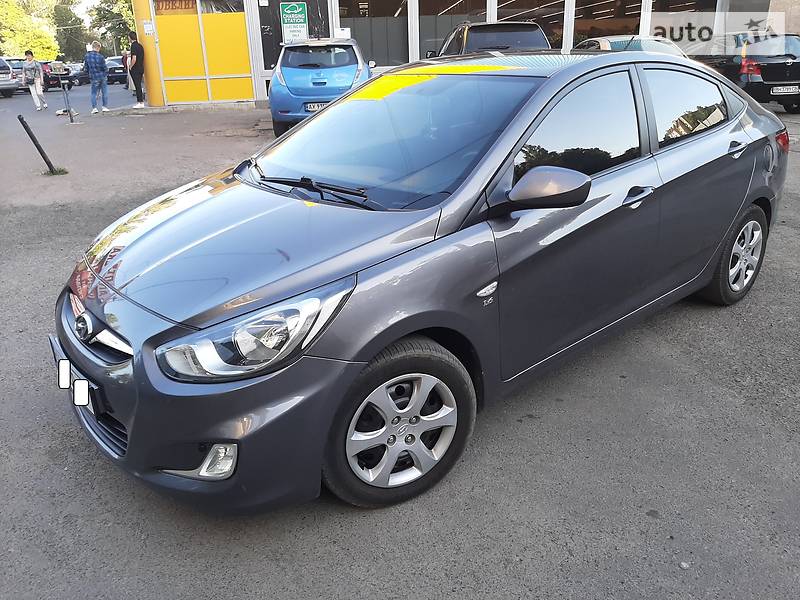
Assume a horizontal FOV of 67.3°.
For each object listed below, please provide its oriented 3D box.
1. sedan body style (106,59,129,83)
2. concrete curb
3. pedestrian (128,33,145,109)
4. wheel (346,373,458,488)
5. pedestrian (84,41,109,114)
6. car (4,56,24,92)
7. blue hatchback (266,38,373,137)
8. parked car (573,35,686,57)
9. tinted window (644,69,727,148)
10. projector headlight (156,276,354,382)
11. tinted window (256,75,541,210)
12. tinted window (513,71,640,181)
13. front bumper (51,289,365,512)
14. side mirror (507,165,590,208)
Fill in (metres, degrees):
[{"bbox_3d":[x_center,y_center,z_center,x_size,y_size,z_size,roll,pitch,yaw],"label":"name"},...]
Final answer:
[{"bbox_3d":[-17.073,-13.007,34.077,4.400,1.440,1.760,18,30,38],"label":"sedan body style"},{"bbox_3d":[-5.380,-4.979,15.583,3.900,0.170,0.380,-6,22,-11],"label":"concrete curb"},{"bbox_3d":[-6.906,-5.955,15.651,0.320,1.790,0.470,14,27,32],"label":"pedestrian"},{"bbox_3d":[-0.013,0.416,2.038,0.410,0.410,0.140,-14,26,-26],"label":"wheel"},{"bbox_3d":[-7.676,-5.606,15.075,0.560,1.730,0.360,1,22,7],"label":"pedestrian"},{"bbox_3d":[-18.618,-10.343,27.634,1.750,1.500,4.300,-22,30,-40],"label":"car"},{"bbox_3d":[-1.640,-4.378,12.150,1.790,1.550,4.430,-4,22,-6],"label":"blue hatchback"},{"bbox_3d":[4.331,-4.602,12.234,1.740,1.470,4.400,-4,23,-5],"label":"parked car"},{"bbox_3d":[1.405,-0.951,2.900,0.770,0.355,0.090,-19,9,-35],"label":"tinted window"},{"bbox_3d":[-0.410,0.053,1.764,0.530,0.230,0.370,-19,27,-35],"label":"projector headlight"},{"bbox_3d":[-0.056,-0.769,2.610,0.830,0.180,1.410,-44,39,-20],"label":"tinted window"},{"bbox_3d":[0.695,-0.665,2.360,0.950,0.430,0.070,-19,5,-35],"label":"tinted window"},{"bbox_3d":[-0.887,0.203,2.265,0.660,0.520,1.680,-19,28,-35],"label":"front bumper"},{"bbox_3d":[0.501,-0.384,2.032,0.140,0.145,0.250,-19,27,-35],"label":"side mirror"}]

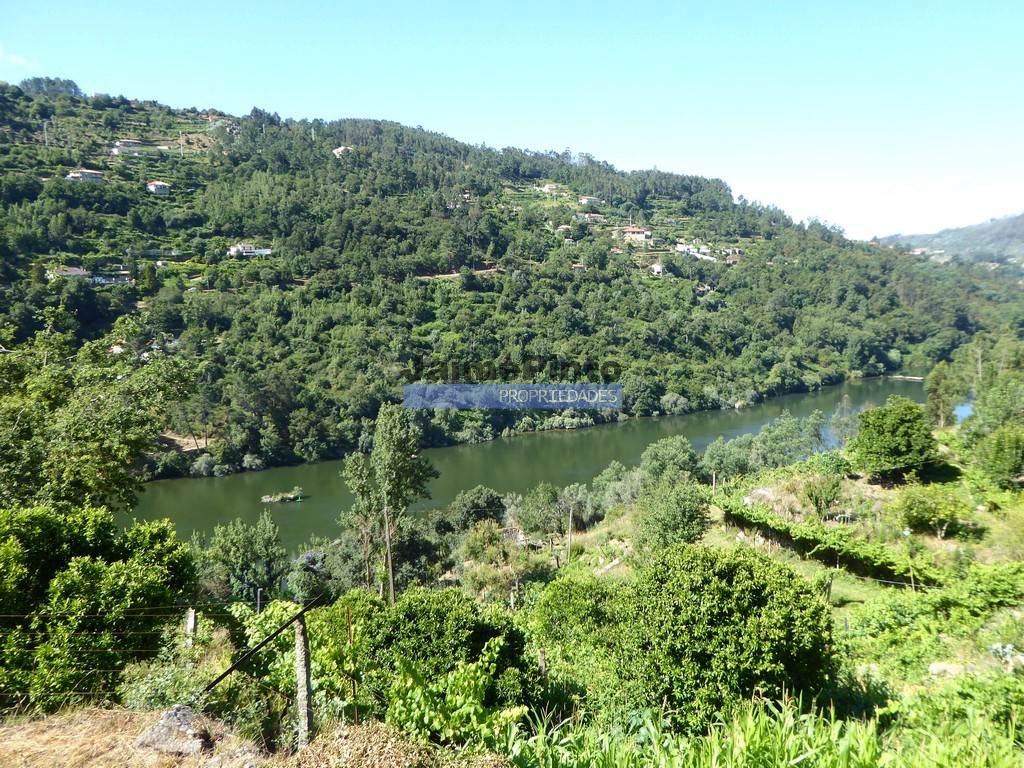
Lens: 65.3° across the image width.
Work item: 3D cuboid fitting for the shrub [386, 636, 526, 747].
[{"bbox_3d":[-0.737,4.081,10.600,1.800,1.400,1.200,-1,9,0],"label":"shrub"}]

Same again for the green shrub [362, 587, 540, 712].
[{"bbox_3d":[-1.174,5.191,15.500,3.300,2.500,2.900,-1,9,-5],"label":"green shrub"}]

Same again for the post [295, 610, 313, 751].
[{"bbox_3d":[-2.578,3.688,9.900,0.150,1.680,0.150,-3,9,-12],"label":"post"}]

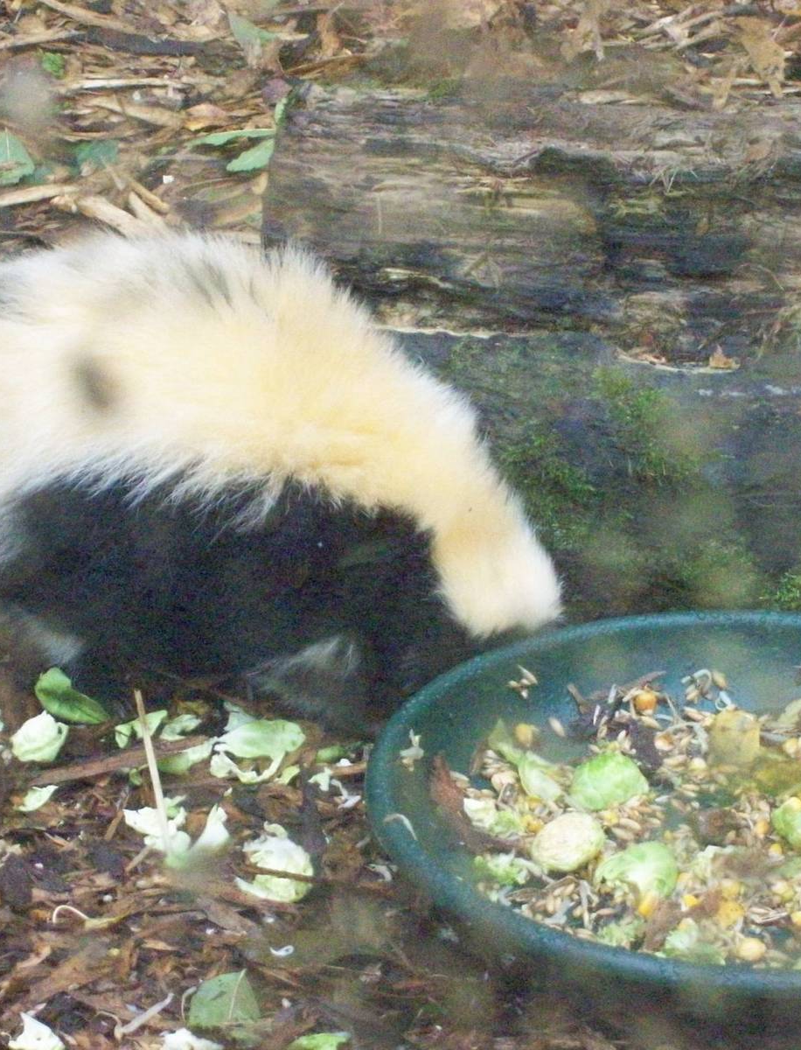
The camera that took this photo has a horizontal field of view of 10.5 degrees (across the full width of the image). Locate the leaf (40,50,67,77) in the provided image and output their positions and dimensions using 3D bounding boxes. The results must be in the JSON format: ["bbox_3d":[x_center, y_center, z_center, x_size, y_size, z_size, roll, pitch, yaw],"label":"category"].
[{"bbox_3d":[-0.230,-0.304,2.882,0.018,0.011,0.025,0,25,0],"label":"leaf"}]

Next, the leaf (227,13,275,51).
[{"bbox_3d":[-0.100,-0.331,2.933,0.033,0.020,0.036,0,25,0],"label":"leaf"}]

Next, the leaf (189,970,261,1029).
[{"bbox_3d":[-0.066,0.179,1.657,0.027,0.009,0.030,3,40,2],"label":"leaf"}]

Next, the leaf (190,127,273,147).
[{"bbox_3d":[-0.106,-0.245,2.756,0.056,0.012,0.024,0,25,0],"label":"leaf"}]

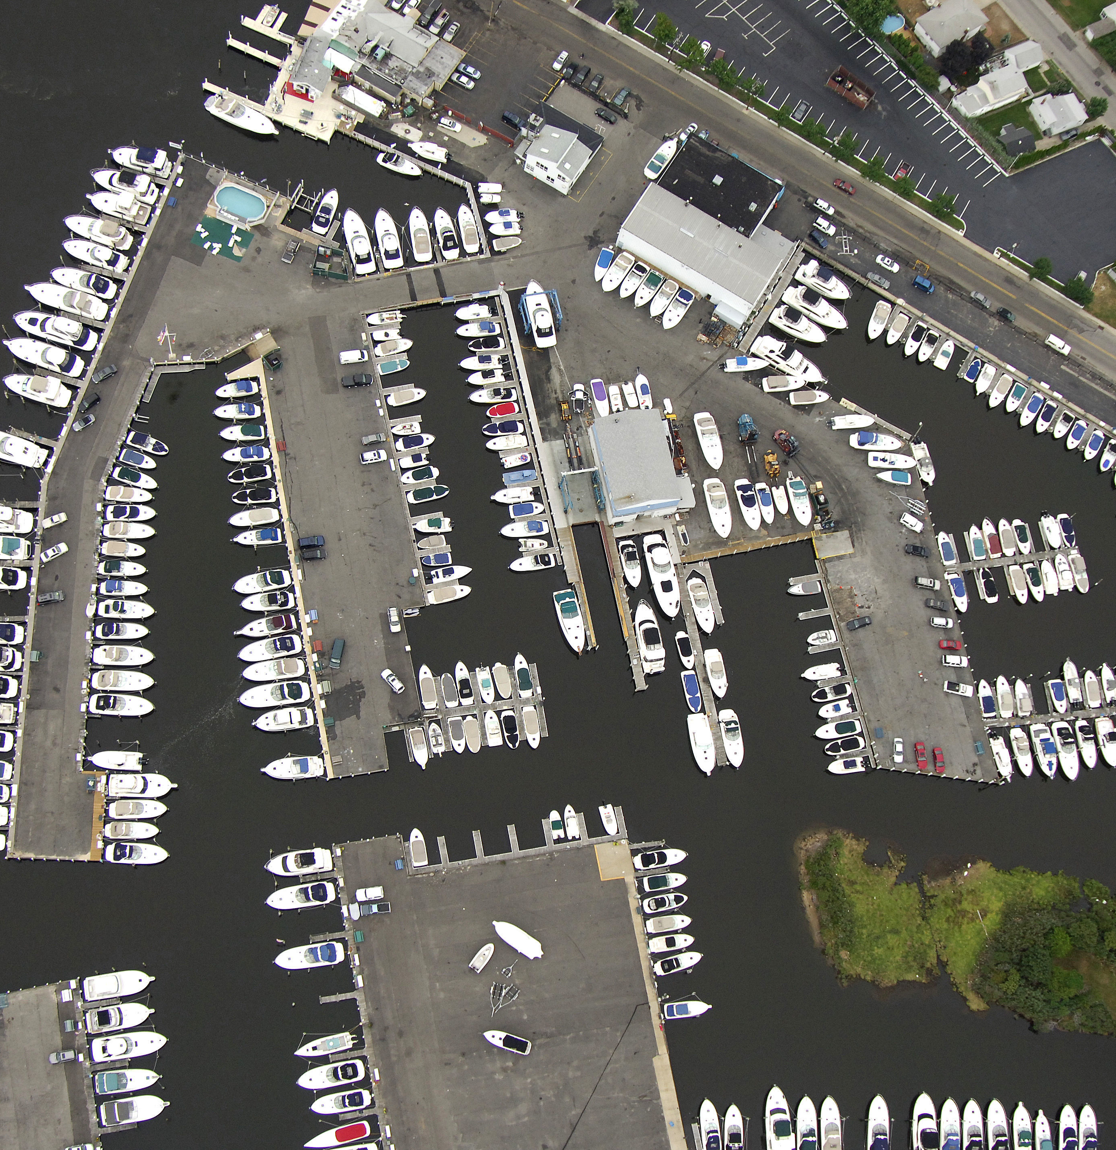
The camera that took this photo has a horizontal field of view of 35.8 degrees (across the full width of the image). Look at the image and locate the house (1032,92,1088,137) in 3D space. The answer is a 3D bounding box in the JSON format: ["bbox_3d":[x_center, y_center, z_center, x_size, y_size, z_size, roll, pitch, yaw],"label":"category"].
[{"bbox_3d":[106.848,-99.256,368.896,9.737,5.000,8.131,-22,74,-14],"label":"house"}]

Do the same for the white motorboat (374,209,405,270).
[{"bbox_3d":[-33.545,-66.901,341.267,4.400,4.500,13.150,-11,72,-11],"label":"white motorboat"}]

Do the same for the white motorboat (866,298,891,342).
[{"bbox_3d":[65.070,-51.430,350.970,3.110,2.510,9.240,23,70,1],"label":"white motorboat"}]

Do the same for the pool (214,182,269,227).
[{"bbox_3d":[-62.353,-73.068,340.924,10.073,1.400,7.184,24,69,3],"label":"pool"}]

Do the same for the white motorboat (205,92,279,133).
[{"bbox_3d":[-62.960,-92.916,347.575,16.285,4.200,4.800,29,69,4],"label":"white motorboat"}]

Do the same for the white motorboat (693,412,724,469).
[{"bbox_3d":[30.160,-26.200,341.720,4.240,3.700,12.680,-10,74,-9],"label":"white motorboat"}]

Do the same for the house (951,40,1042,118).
[{"bbox_3d":[95.290,-107.210,371.880,23.380,6.020,9.930,-26,77,-15],"label":"house"}]

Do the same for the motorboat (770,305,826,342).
[{"bbox_3d":[48.720,-50.160,347.800,11.600,3.710,3.810,27,70,2],"label":"motorboat"}]

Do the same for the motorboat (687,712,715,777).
[{"bbox_3d":[26.700,31.140,317.690,3.910,3.210,11.810,-7,72,-10],"label":"motorboat"}]

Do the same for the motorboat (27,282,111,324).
[{"bbox_3d":[-93.777,-53.285,329.189,15.790,4.200,4.400,17,69,0],"label":"motorboat"}]

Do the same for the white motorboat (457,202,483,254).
[{"bbox_3d":[-17.870,-69.520,346.330,3.410,2.810,11.010,-10,73,-10],"label":"white motorboat"}]

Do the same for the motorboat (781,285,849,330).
[{"bbox_3d":[52.050,-53.665,346.189,14.280,5.200,4.500,35,70,7],"label":"motorboat"}]

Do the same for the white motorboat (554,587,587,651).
[{"bbox_3d":[2.430,9.030,328.490,4.240,3.300,12.890,-13,75,-10],"label":"white motorboat"}]

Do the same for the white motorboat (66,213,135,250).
[{"bbox_3d":[-90.420,-68.430,341.160,13.950,4.900,3.960,19,72,0],"label":"white motorboat"}]

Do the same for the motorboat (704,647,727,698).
[{"bbox_3d":[29.416,17.990,318.127,3.300,2.900,9.834,-6,71,-9],"label":"motorboat"}]

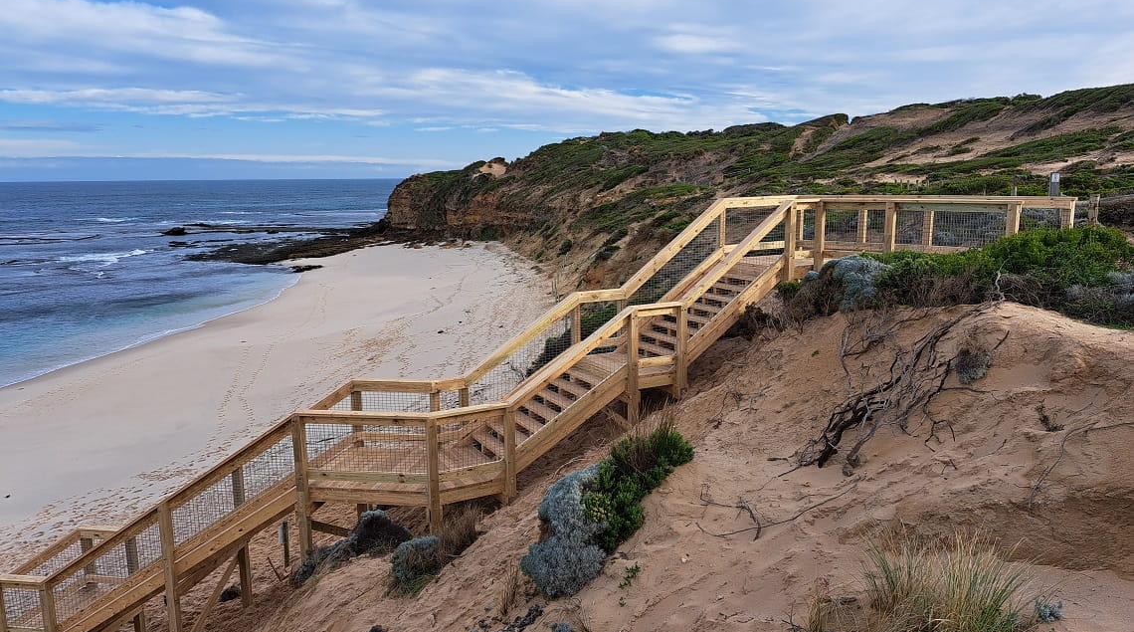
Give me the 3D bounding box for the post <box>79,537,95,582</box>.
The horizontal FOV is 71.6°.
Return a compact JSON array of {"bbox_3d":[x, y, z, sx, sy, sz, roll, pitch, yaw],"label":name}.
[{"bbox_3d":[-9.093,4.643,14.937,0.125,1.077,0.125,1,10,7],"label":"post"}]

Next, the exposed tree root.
[{"bbox_3d":[3.496,0.722,8.515,1.950,1.400,1.300,4,11,24],"label":"exposed tree root"}]

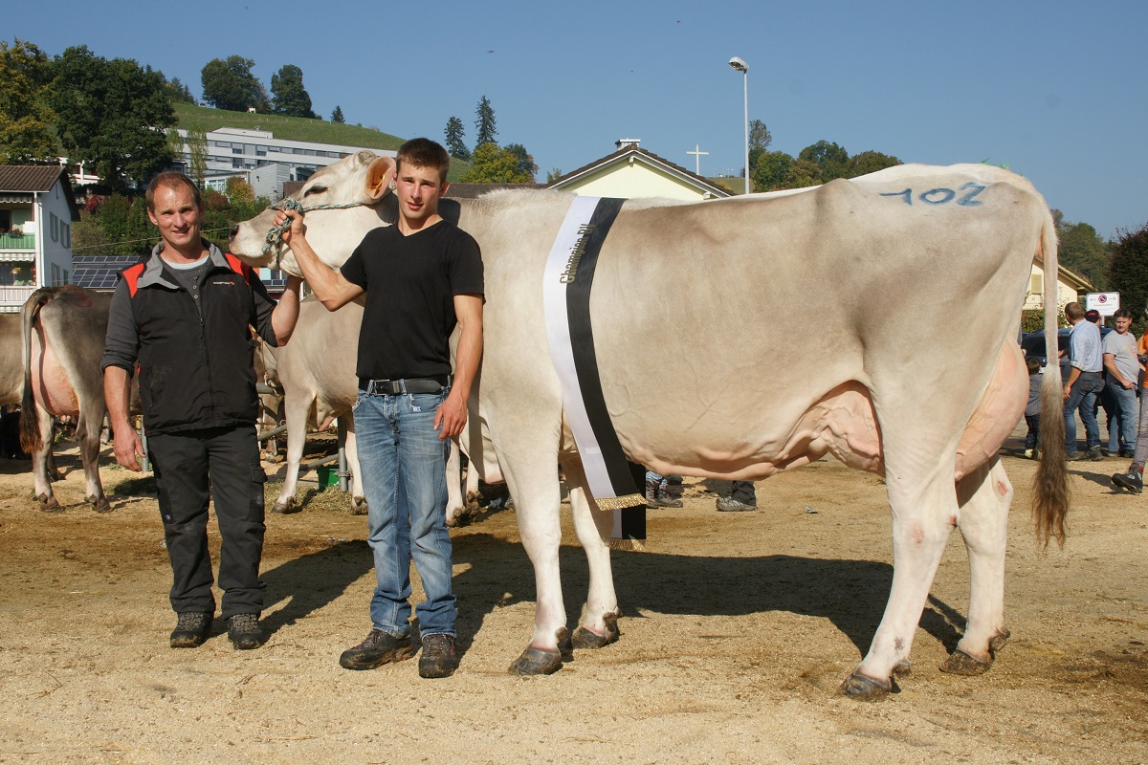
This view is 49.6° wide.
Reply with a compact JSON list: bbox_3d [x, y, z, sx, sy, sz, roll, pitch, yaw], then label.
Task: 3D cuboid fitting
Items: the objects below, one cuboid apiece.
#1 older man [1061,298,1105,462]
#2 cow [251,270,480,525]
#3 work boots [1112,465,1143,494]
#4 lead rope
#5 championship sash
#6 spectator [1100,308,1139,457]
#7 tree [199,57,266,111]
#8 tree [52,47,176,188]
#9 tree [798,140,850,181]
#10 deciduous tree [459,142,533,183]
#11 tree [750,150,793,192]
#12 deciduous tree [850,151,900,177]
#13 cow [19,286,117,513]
[{"bbox_3d":[5.607,-0.016,13.700,0.480,1.730,0.520,-1,0,39],"label":"older man"},{"bbox_3d":[-1.470,0.170,8.550,2.250,1.500,0.650,-1,0,34],"label":"cow"},{"bbox_3d":[4.384,0.769,9.850,0.290,0.175,0.115,22,-3,-8],"label":"work boots"},{"bbox_3d":[-0.917,-0.549,4.390,0.380,0.220,0.180,-1,0,9],"label":"lead rope"},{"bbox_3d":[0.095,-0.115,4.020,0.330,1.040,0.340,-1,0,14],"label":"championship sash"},{"bbox_3d":[6.282,0.005,14.300,0.520,1.720,0.360,0,1,-38],"label":"spectator"},{"bbox_3d":[-94.617,-82.541,345.000,18.000,16.000,15.500,0,1,-15],"label":"tree"},{"bbox_3d":[-57.414,-32.851,155.000,15.700,18.200,14.500,0,1,-20],"label":"tree"},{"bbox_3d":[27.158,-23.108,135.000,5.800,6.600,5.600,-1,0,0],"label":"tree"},{"bbox_3d":[-10.031,-27.017,160.000,9.400,8.300,8.500,0,1,-4],"label":"deciduous tree"},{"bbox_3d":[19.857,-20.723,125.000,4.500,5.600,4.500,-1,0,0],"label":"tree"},{"bbox_3d":[32.662,-22.277,135.000,5.900,6.000,5.600,-1,0,0],"label":"deciduous tree"},{"bbox_3d":[-3.220,0.095,9.450,0.680,1.540,2.350,0,1,20],"label":"cow"}]

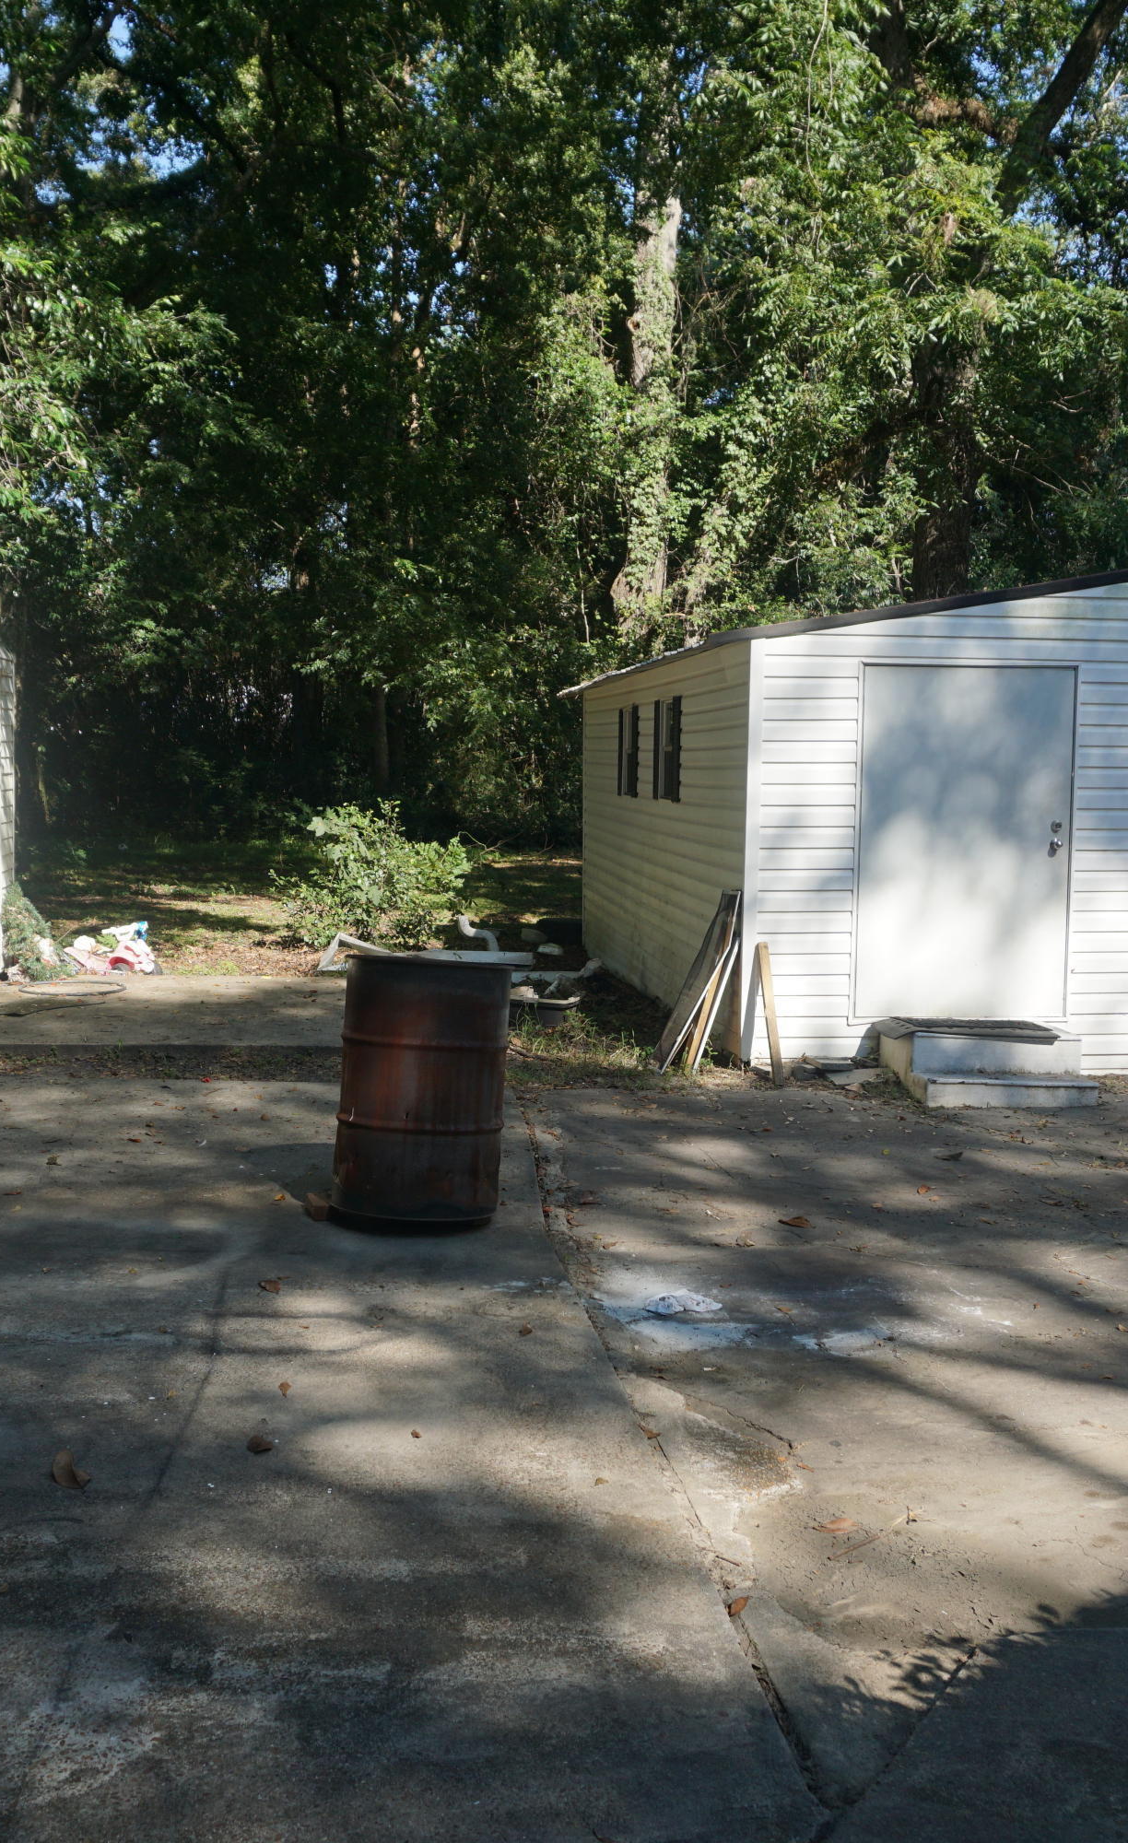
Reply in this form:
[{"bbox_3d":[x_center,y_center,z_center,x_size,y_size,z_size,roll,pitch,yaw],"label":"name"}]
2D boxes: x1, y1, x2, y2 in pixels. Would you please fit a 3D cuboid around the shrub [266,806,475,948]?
[{"bbox_3d":[-1.723,-0.414,16.800,1.780,1.240,1.600,1,5,0],"label":"shrub"}]

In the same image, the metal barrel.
[{"bbox_3d":[-0.509,0.587,6.610,0.595,0.880,0.595,4,-1,0],"label":"metal barrel"}]

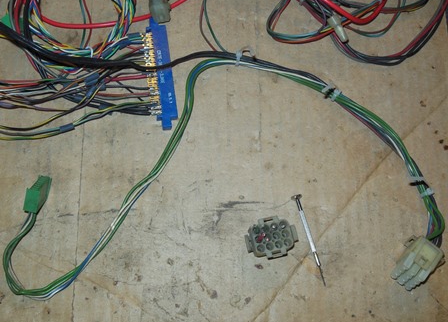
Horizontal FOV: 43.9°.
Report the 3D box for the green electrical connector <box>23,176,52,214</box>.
[{"bbox_3d":[-0.137,0.025,0.410,0.010,0.026,0.018,14,105,-5],"label":"green electrical connector"}]

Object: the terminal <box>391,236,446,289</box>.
[{"bbox_3d":[0.137,0.073,0.398,0.029,0.028,0.027,44,73,10],"label":"terminal"}]

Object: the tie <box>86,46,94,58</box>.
[{"bbox_3d":[-0.107,-0.087,0.444,0.005,0.010,0.010,-3,76,-1],"label":"tie"}]

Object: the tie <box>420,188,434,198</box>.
[{"bbox_3d":[0.154,0.024,0.421,0.011,0.008,0.004,-25,77,-6],"label":"tie"}]

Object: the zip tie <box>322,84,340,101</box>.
[{"bbox_3d":[0.088,-0.052,0.441,0.004,0.008,0.011,27,77,7],"label":"zip tie"}]

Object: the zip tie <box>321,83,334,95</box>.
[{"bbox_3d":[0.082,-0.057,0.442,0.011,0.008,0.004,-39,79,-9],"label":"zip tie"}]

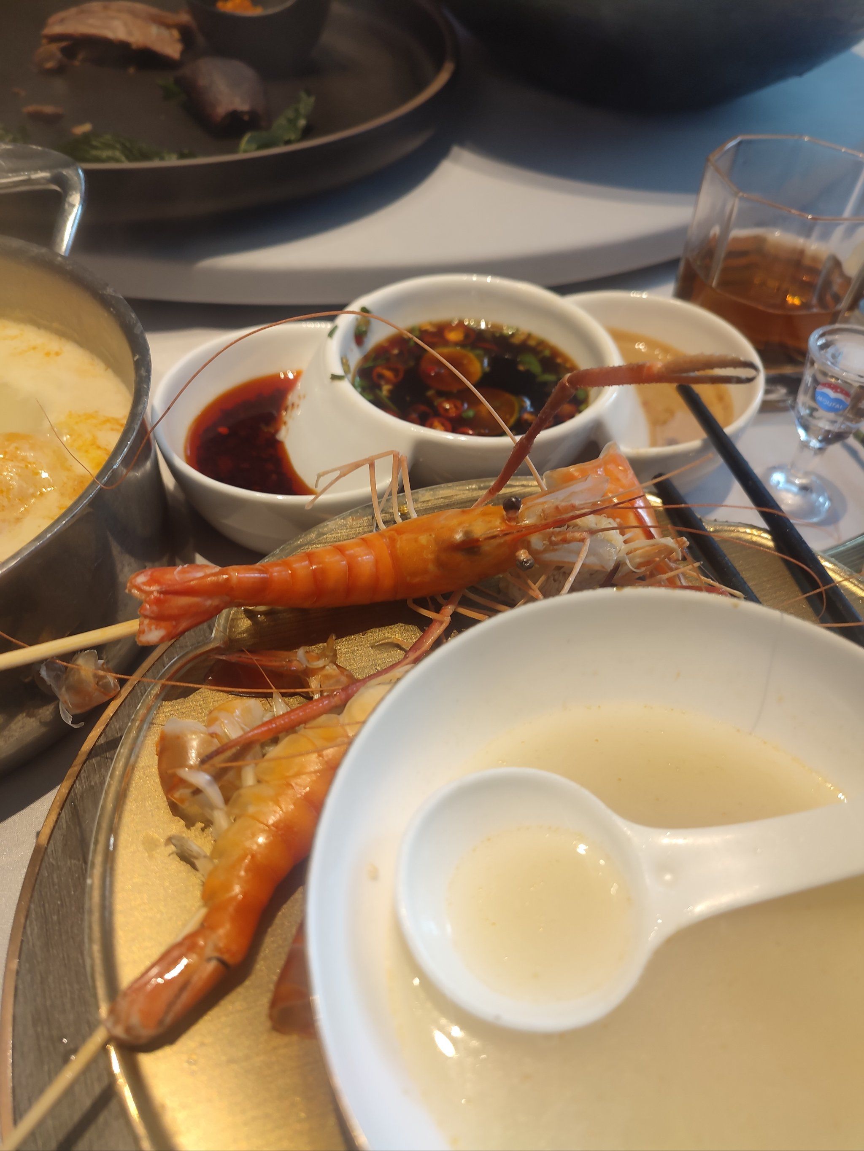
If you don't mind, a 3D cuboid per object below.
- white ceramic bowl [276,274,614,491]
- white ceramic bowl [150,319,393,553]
[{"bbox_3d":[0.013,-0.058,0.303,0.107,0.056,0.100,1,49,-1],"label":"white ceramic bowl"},{"bbox_3d":[-0.049,-0.044,0.298,0.092,0.045,0.097,1,49,-1],"label":"white ceramic bowl"}]

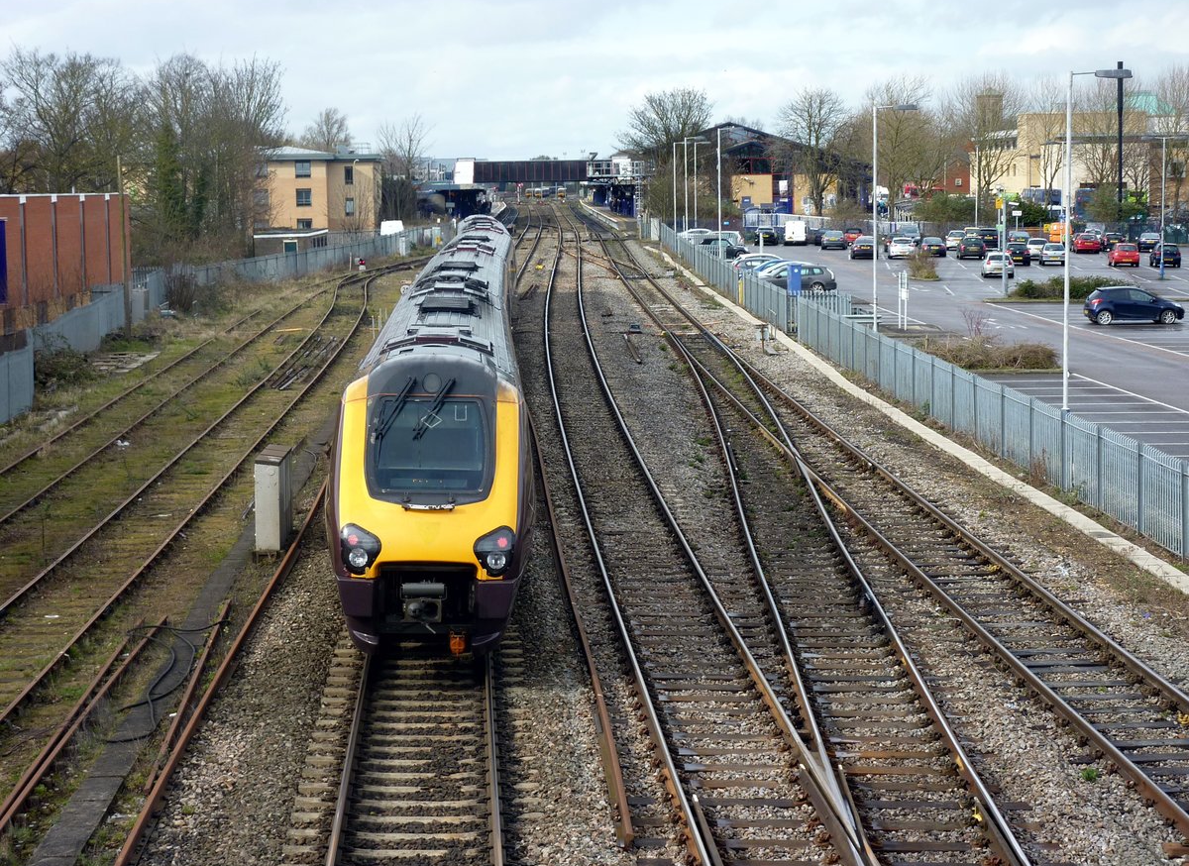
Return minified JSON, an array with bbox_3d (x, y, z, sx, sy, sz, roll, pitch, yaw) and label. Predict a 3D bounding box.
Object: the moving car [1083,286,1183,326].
[{"bbox_3d":[21.535,-5.168,98.720,3.900,1.475,1.700,-1,6,-5],"label":"moving car"}]

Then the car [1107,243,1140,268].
[{"bbox_3d":[32.256,-10.960,150.608,1.700,1.470,3.950,0,6,5],"label":"car"}]

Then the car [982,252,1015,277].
[{"bbox_3d":[22.696,-9.602,139.258,1.760,1.440,4.250,0,6,5],"label":"car"}]

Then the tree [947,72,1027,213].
[{"bbox_3d":[39.217,-28.513,247.173,7.900,15.200,7.900,-1,6,0],"label":"tree"}]

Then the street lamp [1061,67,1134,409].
[{"bbox_3d":[9.949,-3.148,49.000,1.270,8.180,0.330,-1,6,-2],"label":"street lamp"}]

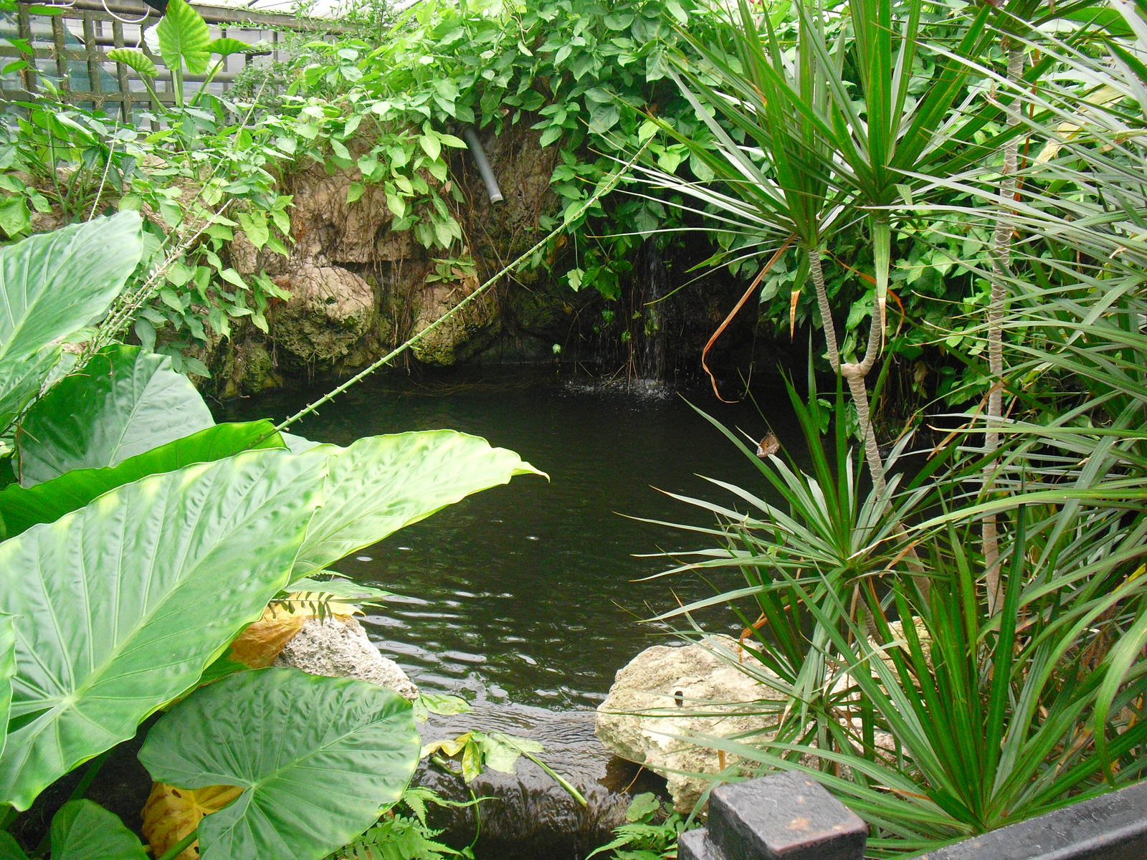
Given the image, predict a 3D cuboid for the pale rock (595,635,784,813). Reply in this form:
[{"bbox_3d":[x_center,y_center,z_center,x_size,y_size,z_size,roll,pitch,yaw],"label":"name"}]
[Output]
[{"bbox_3d":[0.237,0.576,2.350,0.390,0.290,0.340,2,14,6],"label":"pale rock"}]

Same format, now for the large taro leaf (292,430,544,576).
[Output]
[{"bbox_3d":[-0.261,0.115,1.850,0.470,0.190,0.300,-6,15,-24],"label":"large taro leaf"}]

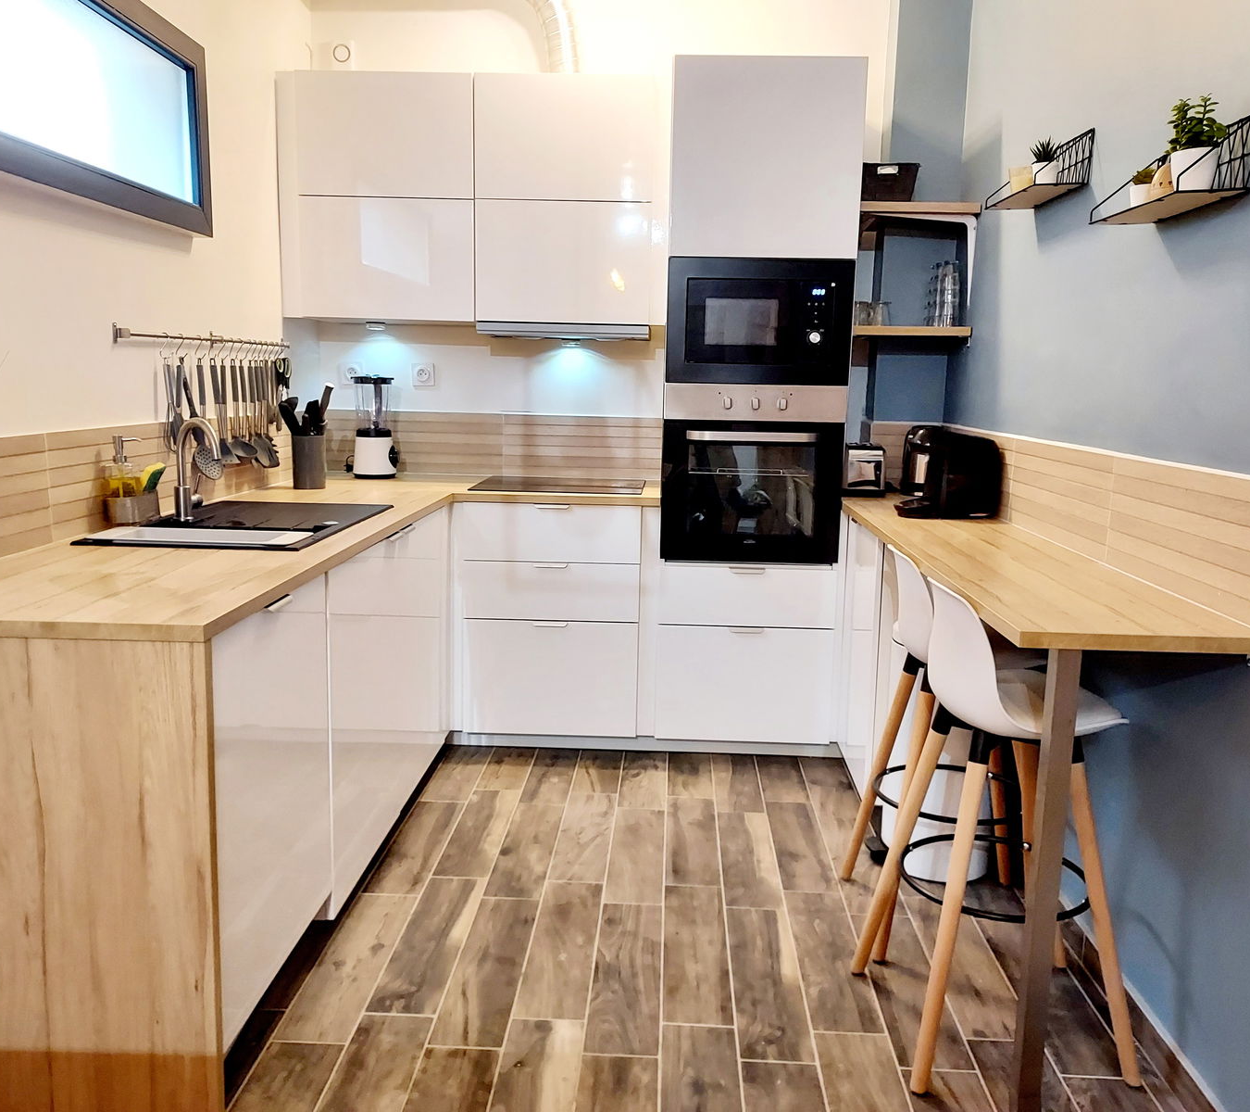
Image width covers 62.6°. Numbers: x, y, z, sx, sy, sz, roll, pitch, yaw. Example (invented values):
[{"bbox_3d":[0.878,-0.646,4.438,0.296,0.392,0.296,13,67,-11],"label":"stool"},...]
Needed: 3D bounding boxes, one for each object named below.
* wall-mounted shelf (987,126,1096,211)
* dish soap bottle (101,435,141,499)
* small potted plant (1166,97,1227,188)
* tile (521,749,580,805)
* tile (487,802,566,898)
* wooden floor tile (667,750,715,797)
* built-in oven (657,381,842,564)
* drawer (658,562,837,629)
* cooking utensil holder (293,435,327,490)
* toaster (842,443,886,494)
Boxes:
[{"bbox_3d":[1.043,-0.971,2.604,0.120,0.125,0.370,2,9,4],"label":"wall-mounted shelf"},{"bbox_3d":[-1.181,-0.182,2.417,0.083,0.200,0.070,2,9,2],"label":"dish soap bottle"},{"bbox_3d":[0.965,-0.691,1.729,0.095,0.165,0.095,2,9,2],"label":"small potted plant"},{"bbox_3d":[-0.244,0.733,3.433,0.151,0.010,0.504,2,10,3],"label":"tile"},{"bbox_3d":[-0.268,0.818,2.868,0.150,0.010,0.588,2,9,3],"label":"tile"},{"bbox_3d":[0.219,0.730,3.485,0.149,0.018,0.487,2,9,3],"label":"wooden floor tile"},{"bbox_3d":[0.431,-0.302,3.651,0.593,0.594,0.560,2,9,2],"label":"built-in oven"},{"bbox_3d":[0.419,0.108,3.646,0.597,0.200,0.440,1,9,2],"label":"drawer"},{"bbox_3d":[-1.061,-0.319,3.455,0.105,0.180,0.105,2,9,2],"label":"cooking utensil holder"},{"bbox_3d":[0.827,-0.311,3.628,0.140,0.178,0.255,2,9,2],"label":"toaster"}]

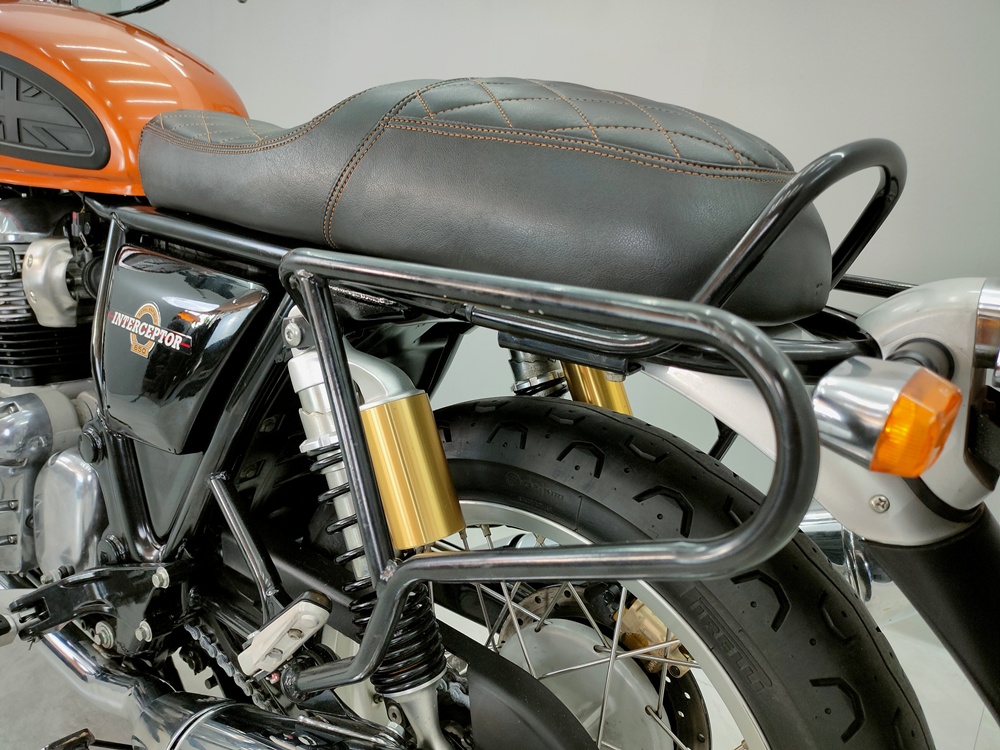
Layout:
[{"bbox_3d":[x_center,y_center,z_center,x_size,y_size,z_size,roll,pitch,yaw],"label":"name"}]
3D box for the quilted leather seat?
[{"bbox_3d":[-0.020,-0.164,0.753,0.630,0.155,0.255,12,16,36],"label":"quilted leather seat"}]

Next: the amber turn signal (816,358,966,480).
[{"bbox_3d":[0.184,0.020,0.439,0.060,0.046,0.056,20,21,34],"label":"amber turn signal"}]

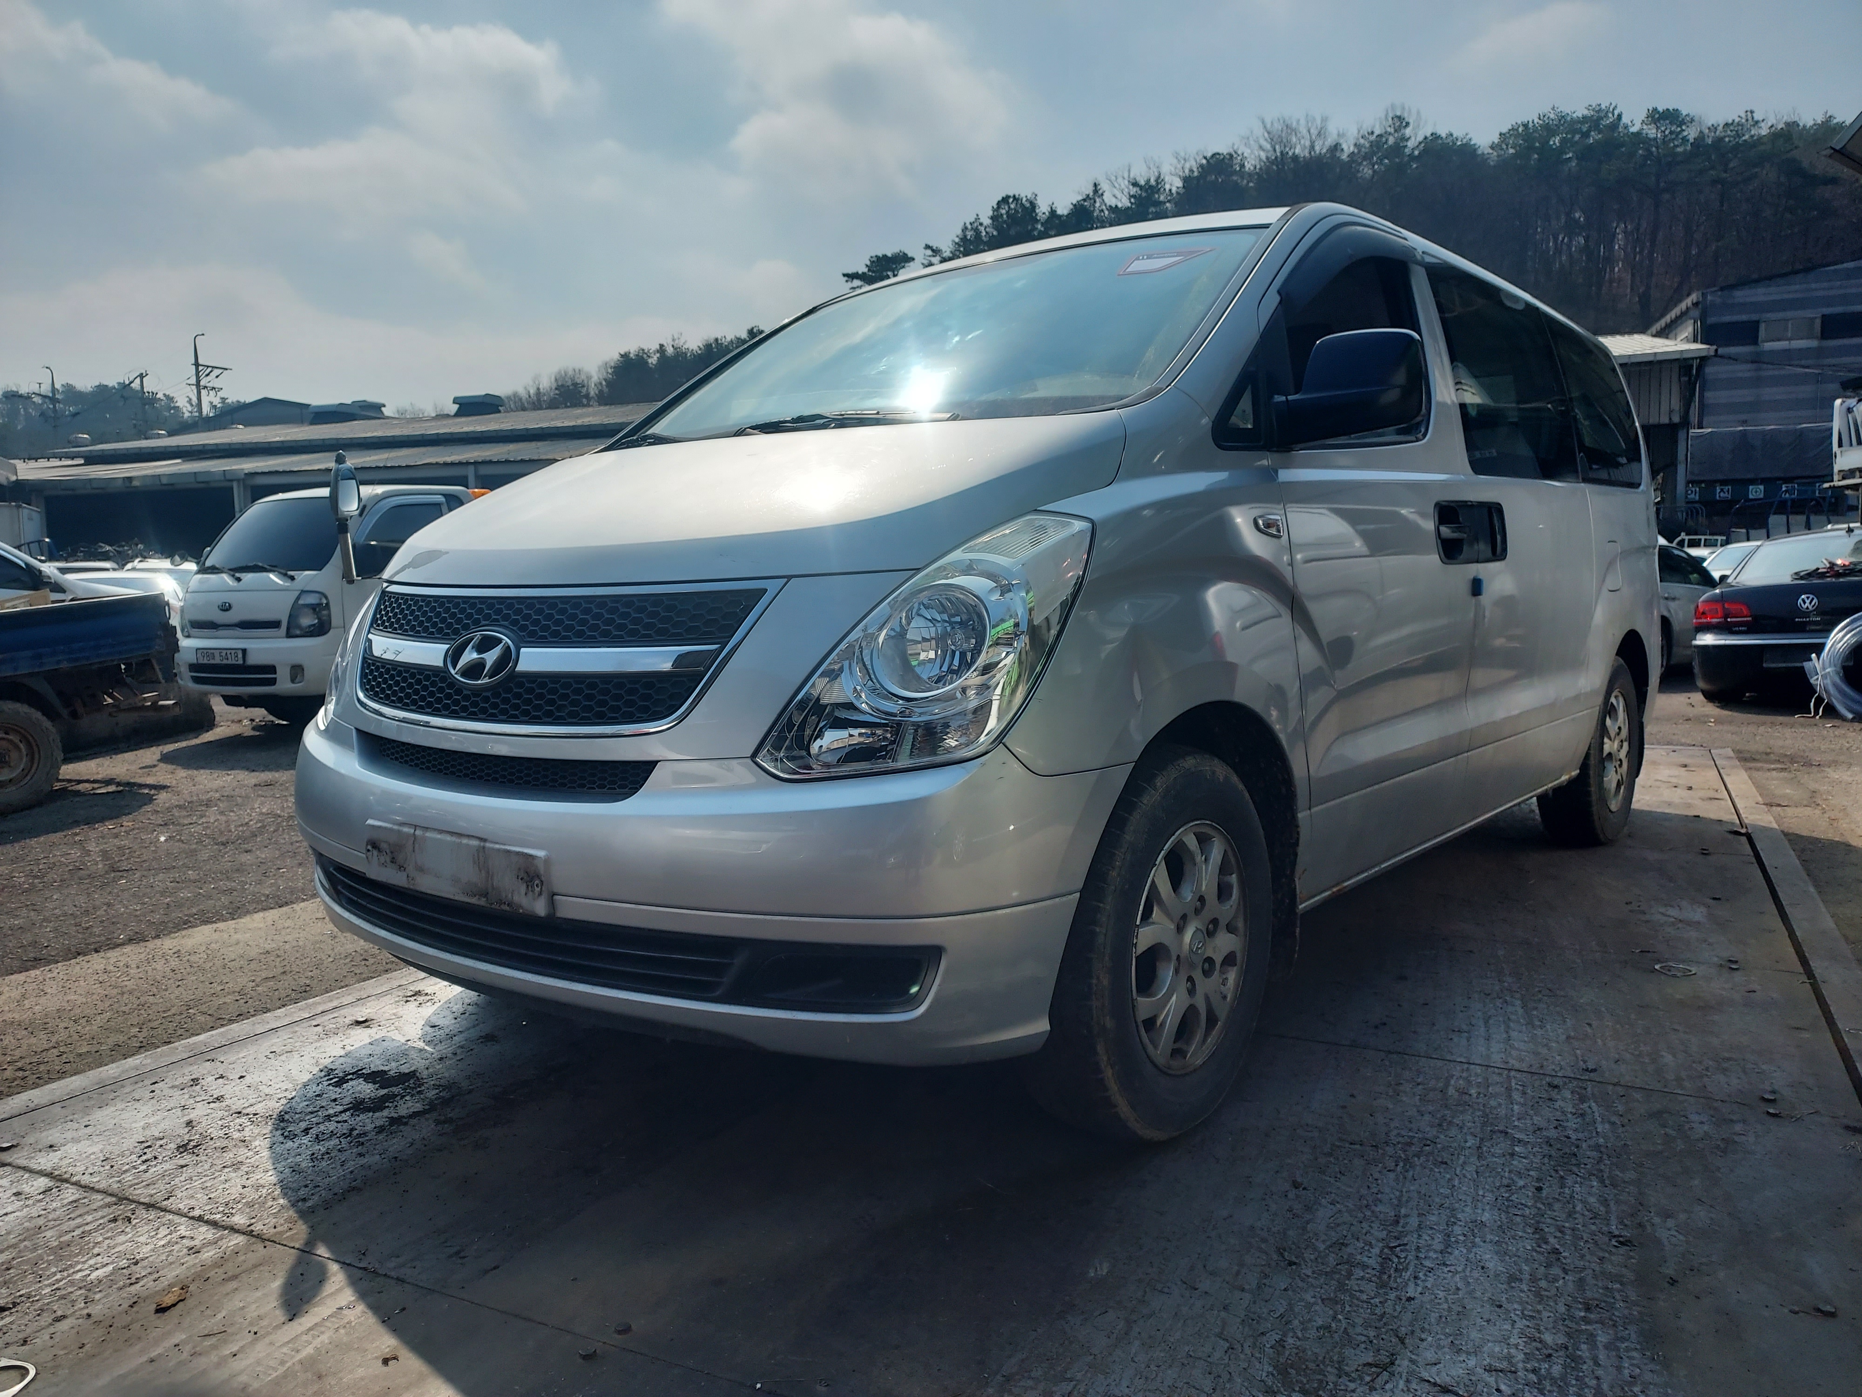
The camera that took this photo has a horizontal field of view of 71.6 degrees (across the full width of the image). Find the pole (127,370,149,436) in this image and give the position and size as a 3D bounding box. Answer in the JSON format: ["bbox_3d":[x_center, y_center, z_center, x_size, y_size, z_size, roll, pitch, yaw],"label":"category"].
[{"bbox_3d":[-41.447,-11.002,68.534,1.200,12.600,0.500,-1,5,0],"label":"pole"}]

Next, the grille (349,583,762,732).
[{"bbox_3d":[-0.732,-0.080,2.270,1.200,0.255,0.190,3,6,40],"label":"grille"}]

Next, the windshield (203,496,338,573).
[{"bbox_3d":[-5.186,-1.287,10.150,1.420,0.680,0.150,1,-25,23],"label":"windshield"}]

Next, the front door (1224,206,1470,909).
[{"bbox_3d":[0.942,-0.368,2.942,0.260,1.530,1.330,3,6,40],"label":"front door"}]

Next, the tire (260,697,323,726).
[{"bbox_3d":[-5.367,-0.088,10.773,0.200,0.650,0.650,1,5,23],"label":"tire"}]

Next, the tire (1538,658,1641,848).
[{"bbox_3d":[2.445,0.189,4.795,0.225,0.680,0.680,3,6,40],"label":"tire"}]

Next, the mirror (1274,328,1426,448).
[{"bbox_3d":[0.776,-0.567,2.373,0.245,0.205,0.160,3,6,40],"label":"mirror"}]

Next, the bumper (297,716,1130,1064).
[{"bbox_3d":[-0.600,0.296,2.452,1.870,0.510,0.700,3,6,40],"label":"bumper"}]

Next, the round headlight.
[{"bbox_3d":[-0.004,-0.089,2.017,0.175,0.178,0.100,3,6,40],"label":"round headlight"}]

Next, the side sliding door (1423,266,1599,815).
[{"bbox_3d":[1.738,-0.468,3.887,0.250,1.540,1.270,3,6,40],"label":"side sliding door"}]

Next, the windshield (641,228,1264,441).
[{"bbox_3d":[-0.013,-0.848,3.082,1.520,0.140,0.990,3,38,40],"label":"windshield"}]

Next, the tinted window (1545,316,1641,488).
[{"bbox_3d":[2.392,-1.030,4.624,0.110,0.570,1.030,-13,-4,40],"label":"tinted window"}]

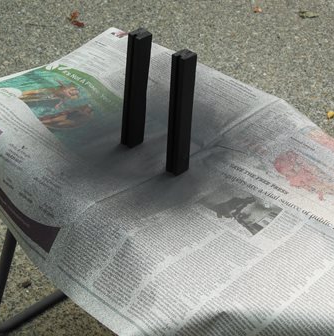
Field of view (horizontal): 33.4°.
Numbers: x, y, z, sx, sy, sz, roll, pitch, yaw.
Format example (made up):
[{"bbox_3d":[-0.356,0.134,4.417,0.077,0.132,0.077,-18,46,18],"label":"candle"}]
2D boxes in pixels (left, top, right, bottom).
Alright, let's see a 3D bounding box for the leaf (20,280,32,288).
[{"bbox_3d":[-0.274,0.226,1.079,0.022,0.007,0.014,-16,38,-29],"label":"leaf"}]

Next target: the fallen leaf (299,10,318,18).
[{"bbox_3d":[0.685,-0.738,2.674,0.092,0.020,0.058,5,33,0],"label":"fallen leaf"}]

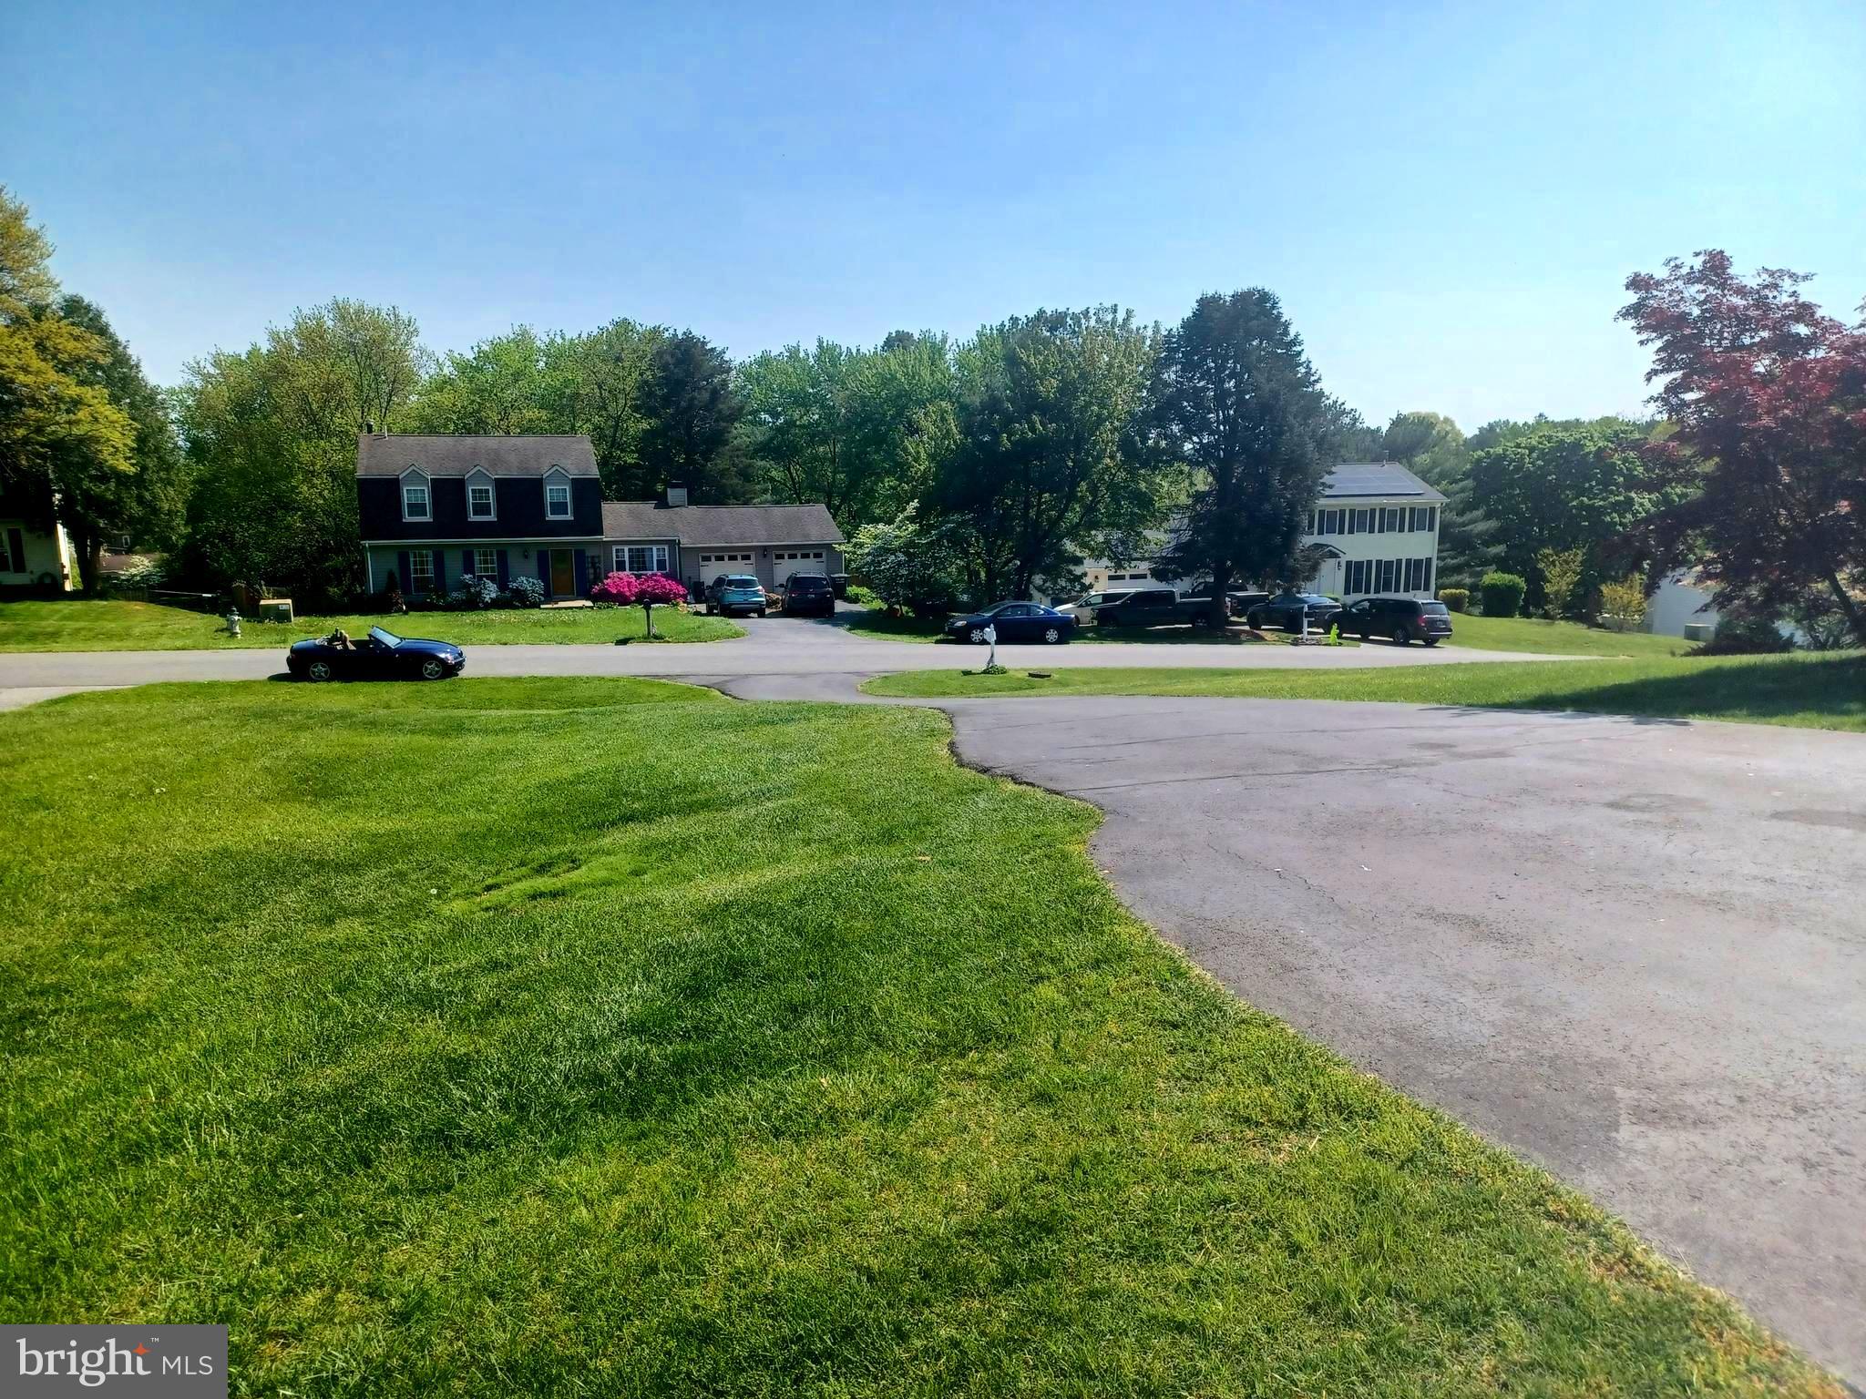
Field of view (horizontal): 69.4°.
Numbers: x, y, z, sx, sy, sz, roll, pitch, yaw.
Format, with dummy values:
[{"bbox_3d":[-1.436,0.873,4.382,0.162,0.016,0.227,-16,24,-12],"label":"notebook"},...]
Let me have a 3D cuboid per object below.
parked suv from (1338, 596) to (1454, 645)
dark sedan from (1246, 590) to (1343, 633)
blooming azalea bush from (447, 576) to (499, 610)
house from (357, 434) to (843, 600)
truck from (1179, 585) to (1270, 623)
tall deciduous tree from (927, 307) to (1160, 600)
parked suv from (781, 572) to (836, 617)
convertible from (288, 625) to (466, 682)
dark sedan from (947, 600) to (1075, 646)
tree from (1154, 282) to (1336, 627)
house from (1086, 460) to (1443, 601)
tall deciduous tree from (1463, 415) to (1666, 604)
[{"bbox_3d":[18.431,-3.292,54.352,1.950,1.720,5.000,-7,13,-32],"label":"parked suv"},{"bbox_3d":[15.287,-3.704,57.176,1.880,1.470,4.900,-4,9,-17],"label":"dark sedan"},{"bbox_3d":[-19.587,-4.599,57.474,2.301,1.434,1.800,-4,12,-19],"label":"blooming azalea bush"},{"bbox_3d":[-15.378,-8.665,63.364,20.980,7.300,8.600,-4,12,-19],"label":"house"},{"bbox_3d":[13.134,-4.462,61.454,2.000,1.900,5.700,-3,9,-15],"label":"truck"},{"bbox_3d":[4.406,-9.176,53.733,9.220,12.514,9.000,0,11,0],"label":"tall deciduous tree"},{"bbox_3d":[-5.241,-4.583,55.457,1.920,1.740,4.700,-2,11,-9],"label":"parked suv"},{"bbox_3d":[-12.959,-1.114,31.505,4.020,1.240,1.700,-1,11,-14],"label":"convertible"},{"bbox_3d":[2.781,-2.832,48.030,4.600,1.420,1.750,0,11,0],"label":"dark sedan"},{"bbox_3d":[12.557,-9.512,54.495,7.487,13.615,7.300,-3,12,-15],"label":"tree"},{"bbox_3d":[15.399,-8.587,70.778,21.595,7.400,8.600,-4,12,-22],"label":"house"},{"bbox_3d":[33.130,-9.507,70.002,10.753,10.074,10.000,0,11,0],"label":"tall deciduous tree"}]

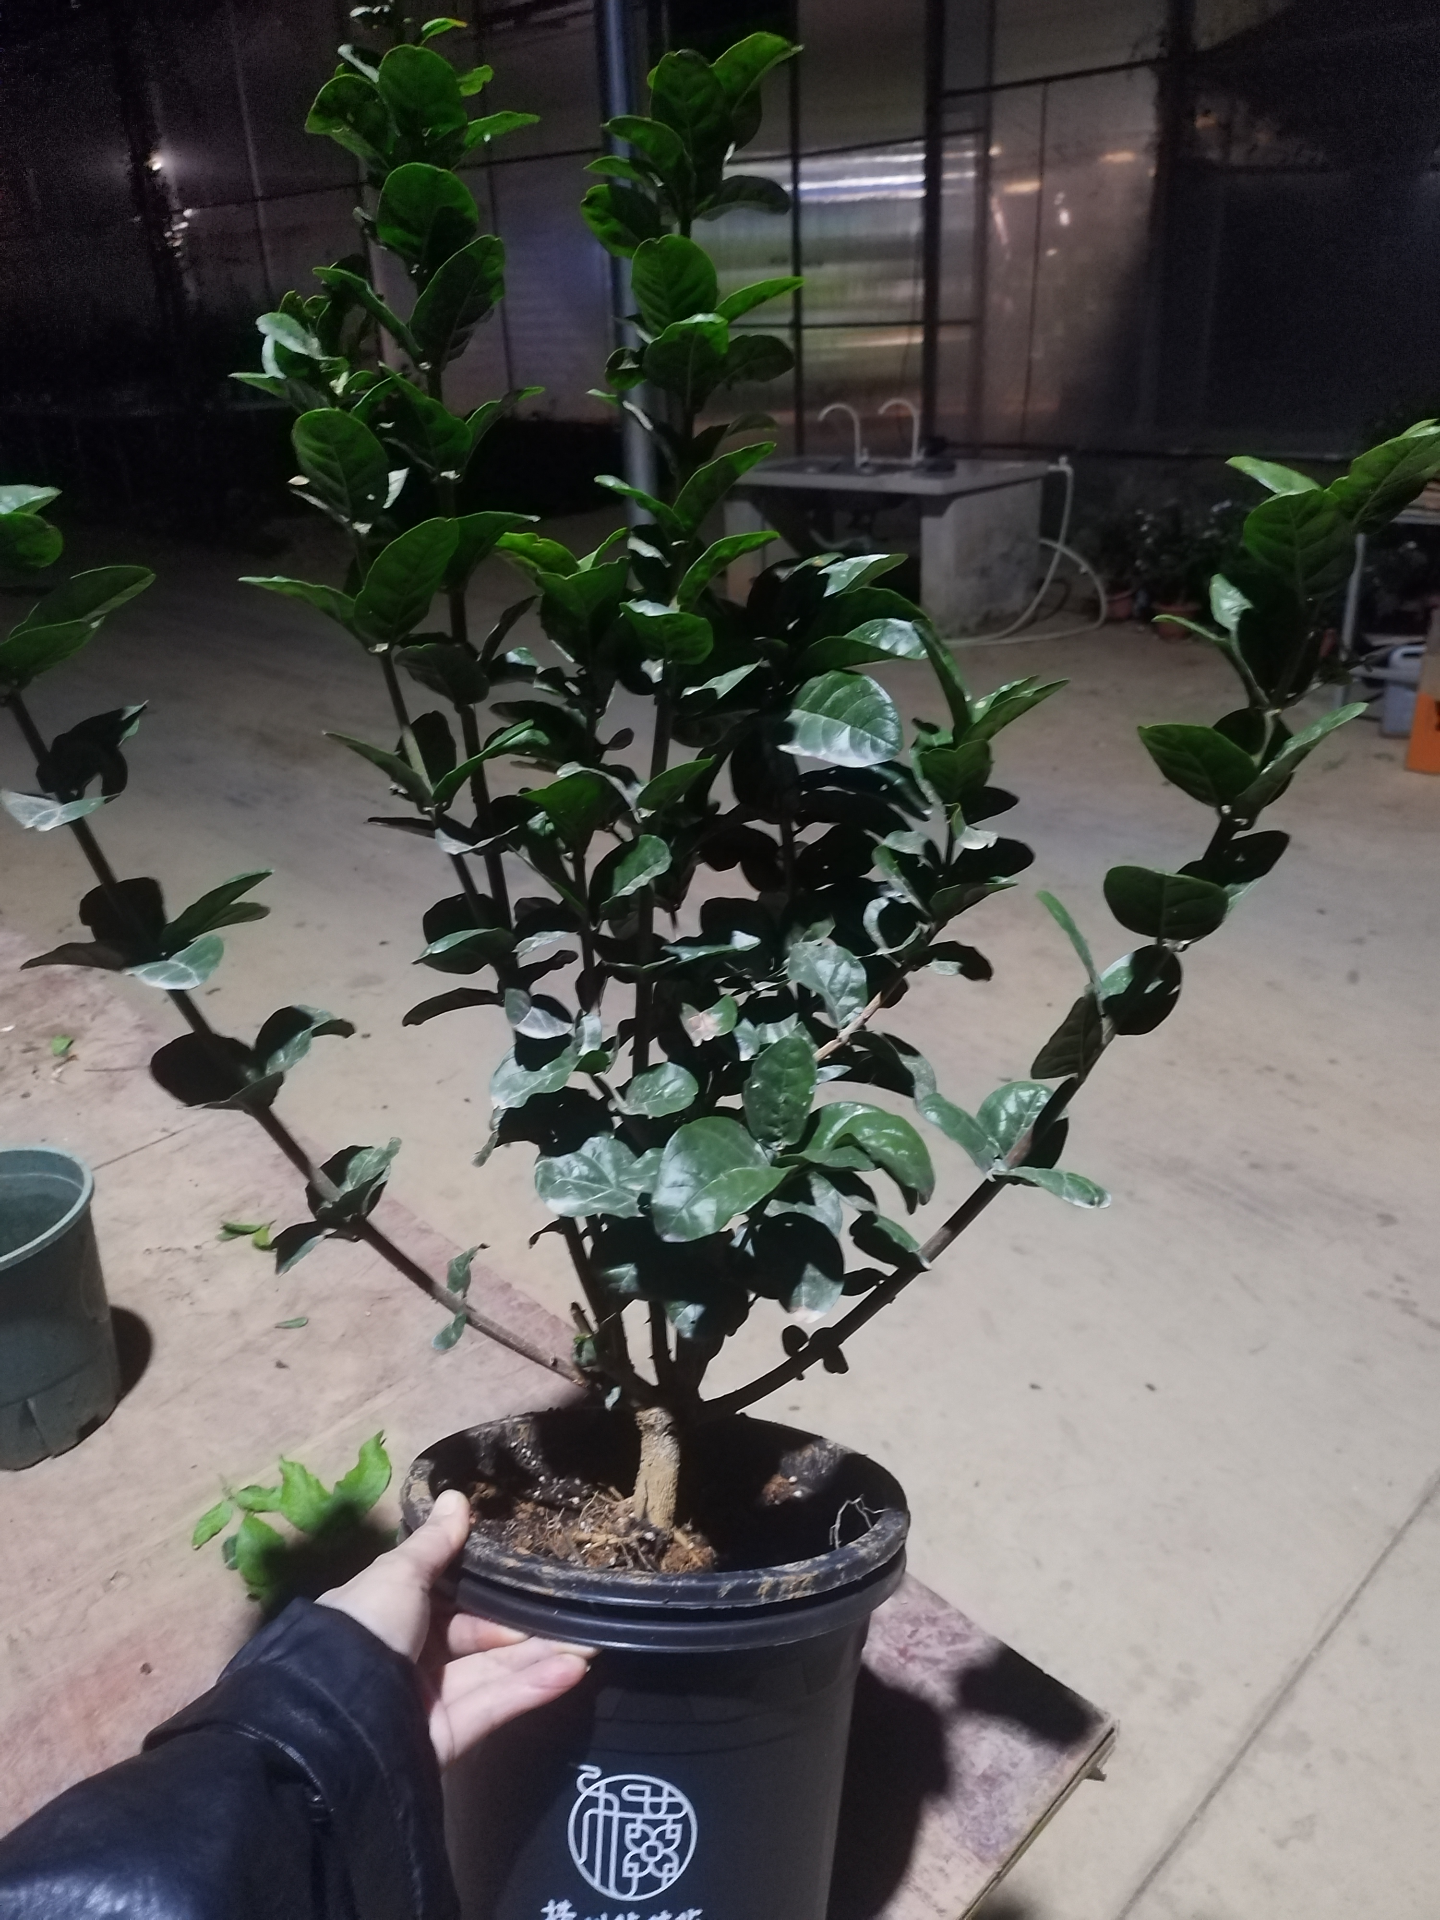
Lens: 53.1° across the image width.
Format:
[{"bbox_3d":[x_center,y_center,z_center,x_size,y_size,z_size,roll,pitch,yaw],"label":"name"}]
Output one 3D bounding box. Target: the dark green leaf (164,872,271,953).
[{"bbox_3d":[-0.228,-0.021,0.650,0.063,0.033,0.016,-36,59,6],"label":"dark green leaf"}]

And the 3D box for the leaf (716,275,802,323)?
[{"bbox_3d":[0.019,-0.349,0.765,0.060,0.018,0.034,-28,12,-6],"label":"leaf"}]

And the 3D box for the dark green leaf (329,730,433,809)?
[{"bbox_3d":[-0.154,-0.085,0.650,0.062,0.030,0.014,35,66,-6],"label":"dark green leaf"}]

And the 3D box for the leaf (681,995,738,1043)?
[{"bbox_3d":[-0.004,0.028,0.670,0.032,0.026,0.016,-6,6,0],"label":"leaf"}]

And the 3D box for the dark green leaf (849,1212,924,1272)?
[{"bbox_3d":[0.073,0.124,0.635,0.037,0.010,0.023,29,28,-21],"label":"dark green leaf"}]

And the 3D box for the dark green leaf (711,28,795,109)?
[{"bbox_3d":[0.016,-0.472,0.770,0.056,0.036,0.024,-55,18,-9],"label":"dark green leaf"}]

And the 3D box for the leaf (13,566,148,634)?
[{"bbox_3d":[-0.305,-0.168,0.690,0.074,0.035,0.018,-34,16,-6],"label":"leaf"}]

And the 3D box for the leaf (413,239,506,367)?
[{"bbox_3d":[-0.130,-0.327,0.715,0.040,0.064,0.019,27,9,10],"label":"leaf"}]

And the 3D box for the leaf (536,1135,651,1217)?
[{"bbox_3d":[-0.063,0.110,0.730,0.062,0.022,0.046,1,41,-8],"label":"leaf"}]

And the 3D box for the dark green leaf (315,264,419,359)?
[{"bbox_3d":[-0.174,-0.321,0.715,0.064,0.016,0.037,40,9,0],"label":"dark green leaf"}]

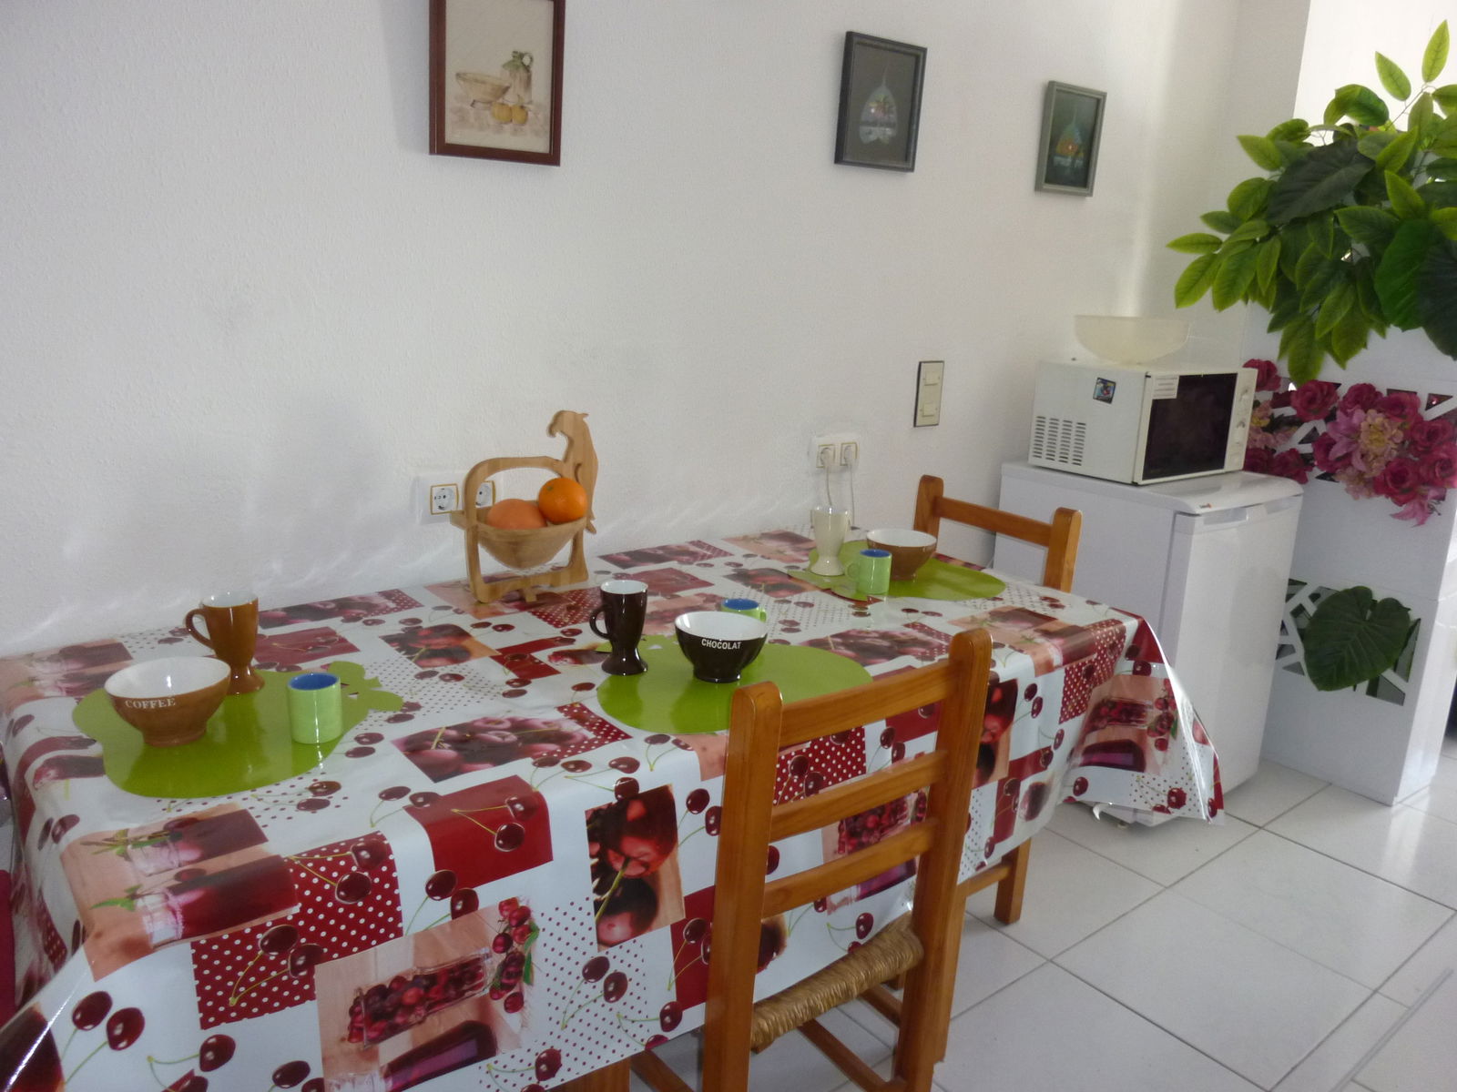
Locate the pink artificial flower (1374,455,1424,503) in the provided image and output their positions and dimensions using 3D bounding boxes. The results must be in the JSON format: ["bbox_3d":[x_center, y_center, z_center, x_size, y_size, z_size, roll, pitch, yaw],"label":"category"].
[{"bbox_3d":[1.684,-0.167,2.643,0.080,0.109,0.094,-9,18,-38],"label":"pink artificial flower"}]

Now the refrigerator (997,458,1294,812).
[{"bbox_3d":[1.081,0.222,2.838,0.499,0.853,0.558,-9,18,-35],"label":"refrigerator"}]

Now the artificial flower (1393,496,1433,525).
[{"bbox_3d":[1.709,-0.087,2.627,0.060,0.065,0.082,-9,18,-38],"label":"artificial flower"}]

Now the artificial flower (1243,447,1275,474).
[{"bbox_3d":[1.459,-0.229,2.916,0.093,0.088,0.065,14,19,39],"label":"artificial flower"}]

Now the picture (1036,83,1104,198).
[{"bbox_3d":[0.905,-1.067,2.763,0.234,0.264,0.020,-10,19,-37],"label":"picture"}]

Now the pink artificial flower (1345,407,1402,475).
[{"bbox_3d":[1.623,-0.261,2.640,0.120,0.157,0.075,14,19,39],"label":"pink artificial flower"}]

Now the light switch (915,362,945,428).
[{"bbox_3d":[0.505,-0.381,2.640,0.086,0.157,0.013,-10,19,-37],"label":"light switch"}]

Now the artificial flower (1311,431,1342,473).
[{"bbox_3d":[1.574,-0.242,2.748,0.092,0.105,0.065,14,19,39],"label":"artificial flower"}]

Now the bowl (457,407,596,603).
[{"bbox_3d":[-0.357,-0.078,1.887,0.268,0.322,0.205,-10,19,-41],"label":"bowl"}]

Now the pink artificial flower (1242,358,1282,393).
[{"bbox_3d":[1.451,-0.464,2.866,0.097,0.091,0.065,14,19,39],"label":"pink artificial flower"}]

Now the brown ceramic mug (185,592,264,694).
[{"bbox_3d":[-0.687,0.133,1.436,0.097,0.125,0.071,-3,15,-17],"label":"brown ceramic mug"}]

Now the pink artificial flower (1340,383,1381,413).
[{"bbox_3d":[1.603,-0.366,2.667,0.100,0.090,0.065,14,19,39],"label":"pink artificial flower"}]

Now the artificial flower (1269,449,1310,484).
[{"bbox_3d":[1.524,-0.216,2.851,0.070,0.082,0.085,-9,18,-38],"label":"artificial flower"}]

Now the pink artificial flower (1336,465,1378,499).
[{"bbox_3d":[1.632,-0.168,2.733,0.070,0.081,0.086,-9,18,-38],"label":"pink artificial flower"}]

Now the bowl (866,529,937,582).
[{"bbox_3d":[0.341,0.022,2.088,0.139,0.082,0.139,2,14,-1],"label":"bowl"}]

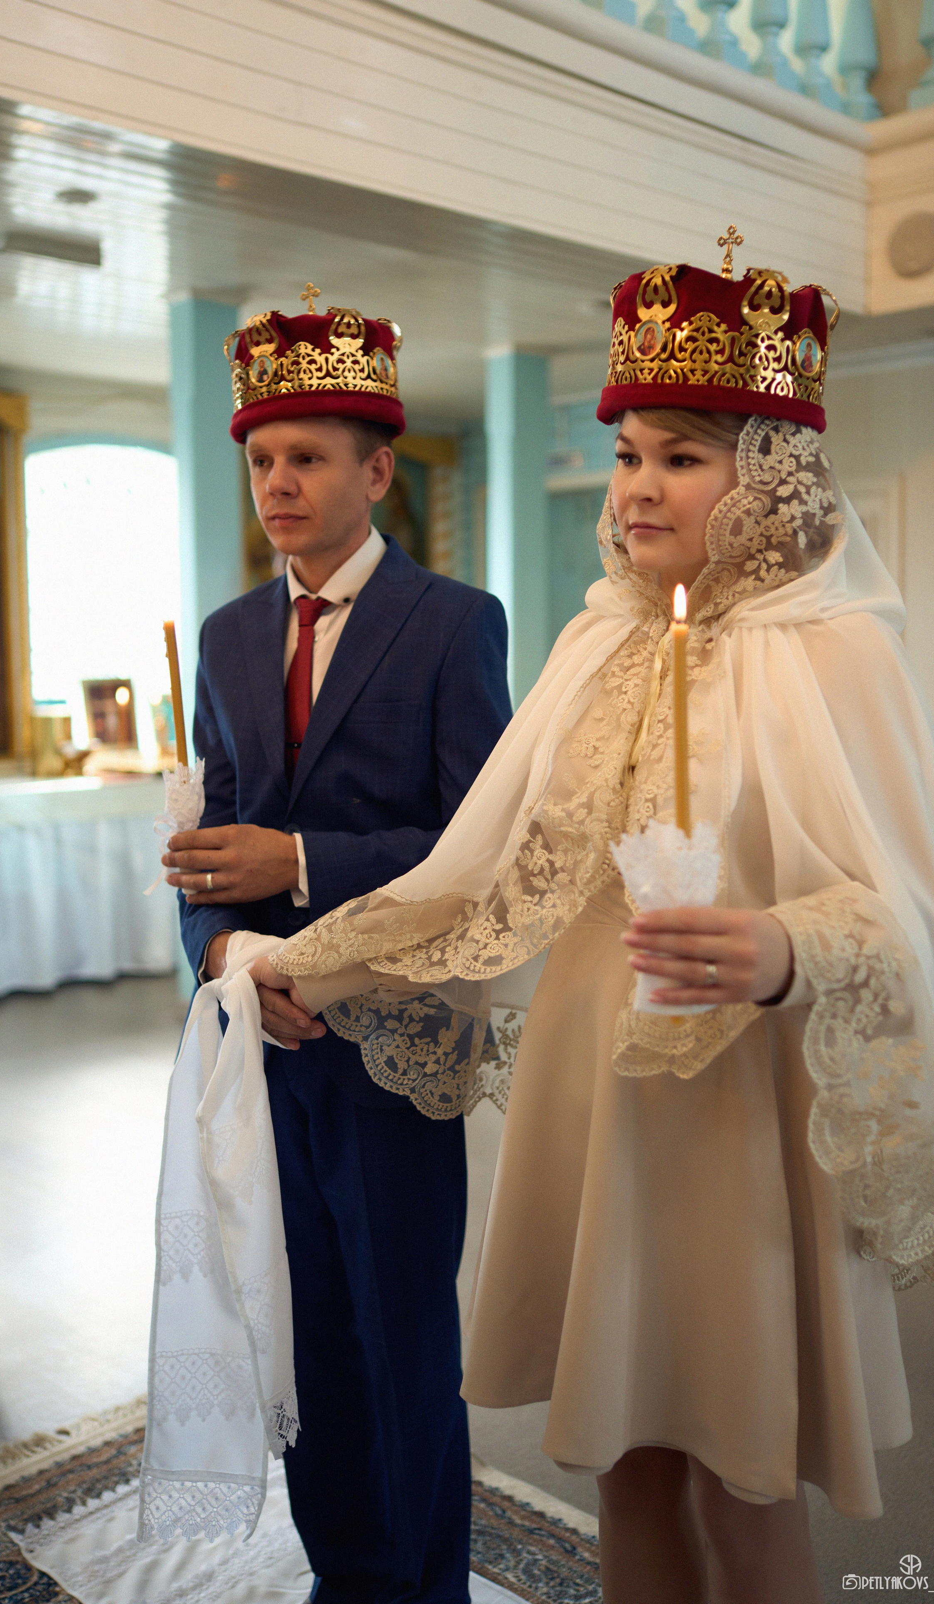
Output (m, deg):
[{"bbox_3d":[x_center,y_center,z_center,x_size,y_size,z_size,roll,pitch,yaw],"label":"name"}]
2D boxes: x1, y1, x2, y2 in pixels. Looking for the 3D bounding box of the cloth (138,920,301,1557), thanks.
[{"bbox_3d":[-0.297,0.526,1.851,0.190,0.747,0.150,1,6,15],"label":"cloth"}]

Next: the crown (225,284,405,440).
[{"bbox_3d":[-0.197,-0.571,2.014,0.230,0.197,0.230,-3,4,0],"label":"crown"}]

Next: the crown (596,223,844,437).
[{"bbox_3d":[0.248,-0.465,1.528,0.230,0.196,0.230,3,7,0],"label":"crown"}]

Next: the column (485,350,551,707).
[{"bbox_3d":[0.228,-0.620,6.851,0.200,2.600,0.175,-6,8,-43],"label":"column"}]

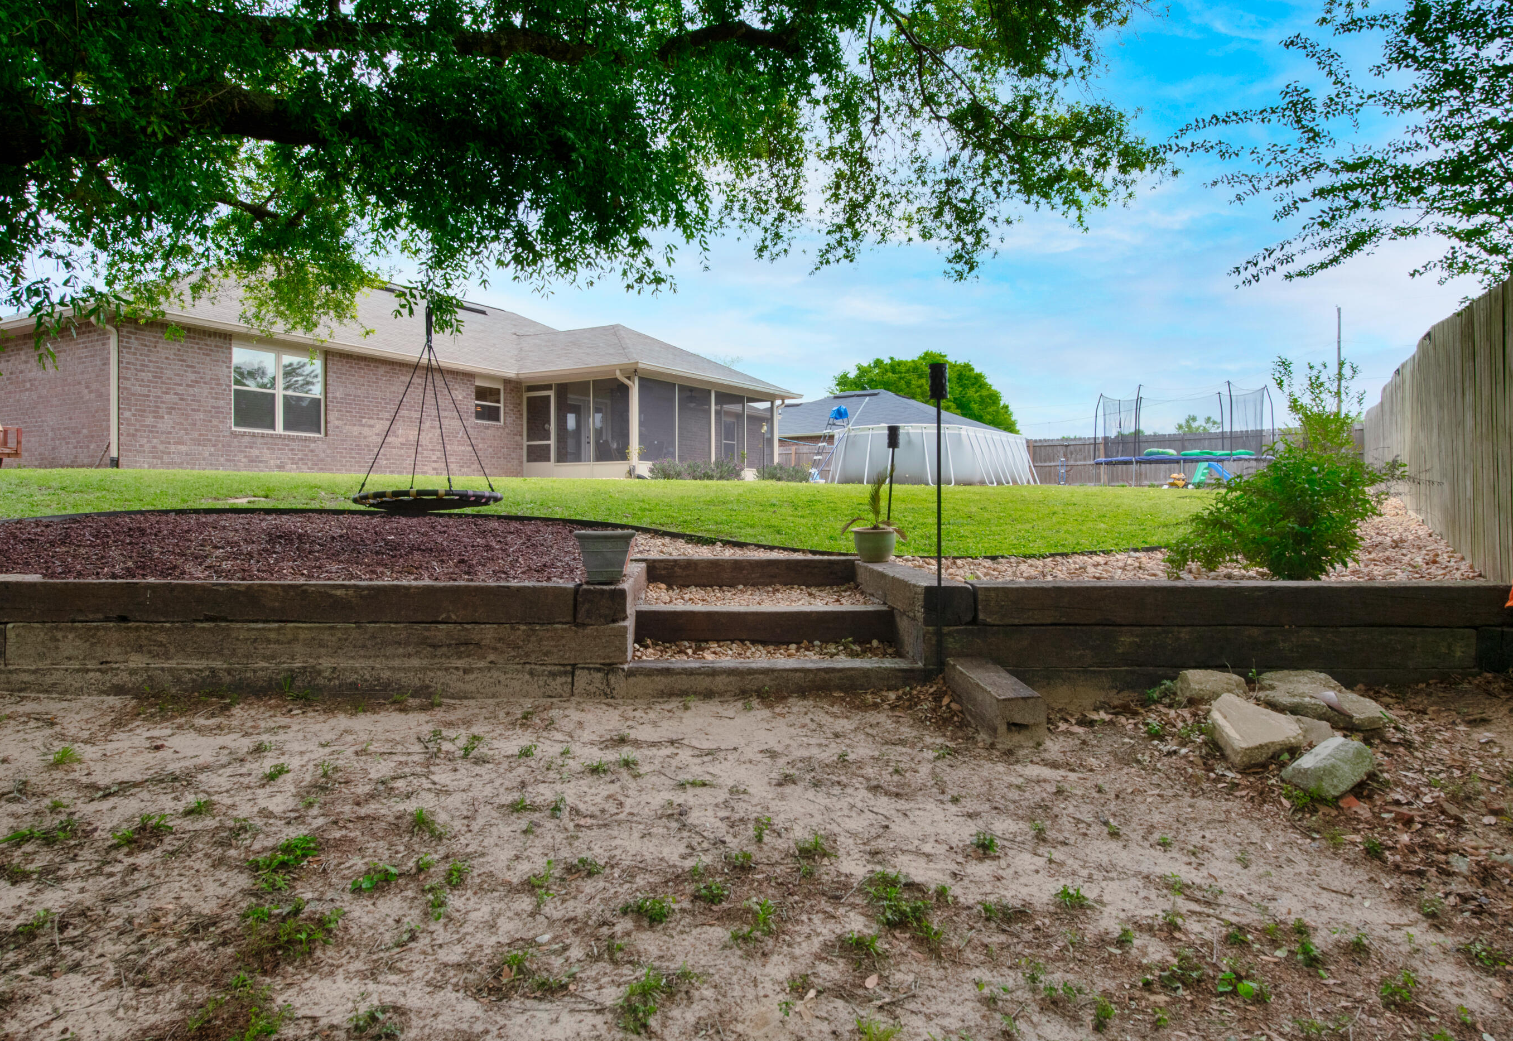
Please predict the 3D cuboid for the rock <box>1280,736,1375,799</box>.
[{"bbox_3d":[1.805,0.782,2.890,0.260,0.150,0.200,0,1,20],"label":"rock"}]

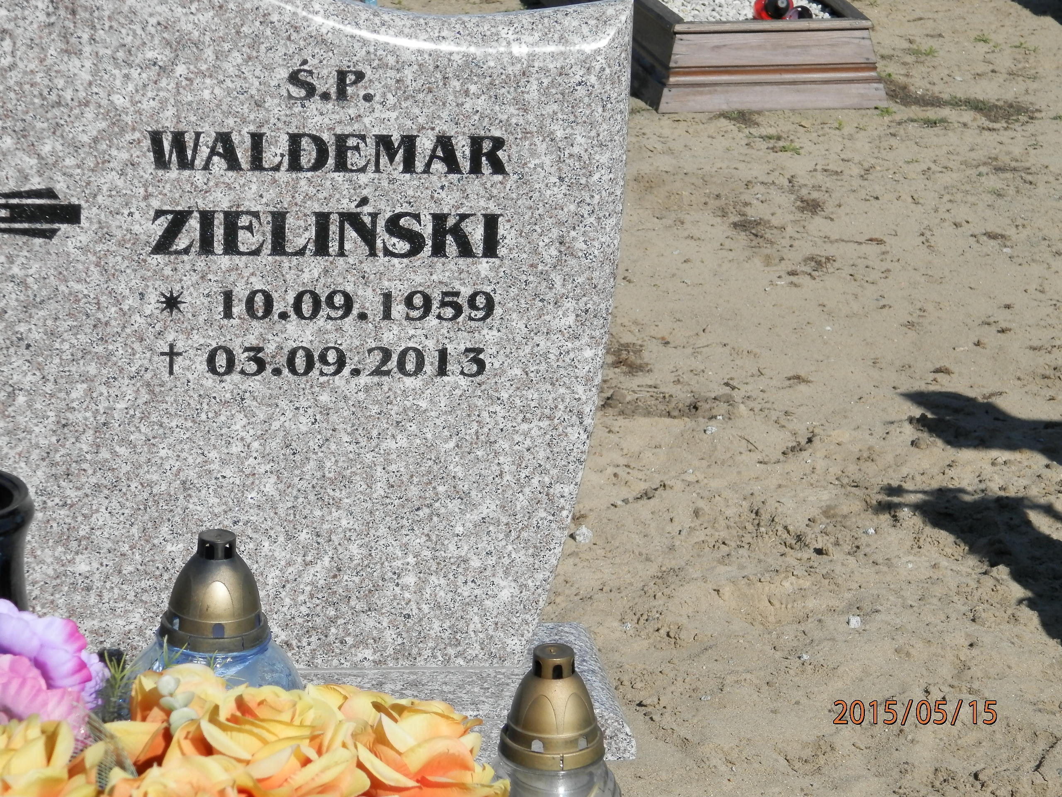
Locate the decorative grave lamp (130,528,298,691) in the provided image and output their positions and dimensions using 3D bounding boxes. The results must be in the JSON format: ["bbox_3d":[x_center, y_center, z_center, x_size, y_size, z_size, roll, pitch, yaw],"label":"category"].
[{"bbox_3d":[-0.272,0.237,2.158,0.156,0.255,0.156,2,17,0],"label":"decorative grave lamp"}]

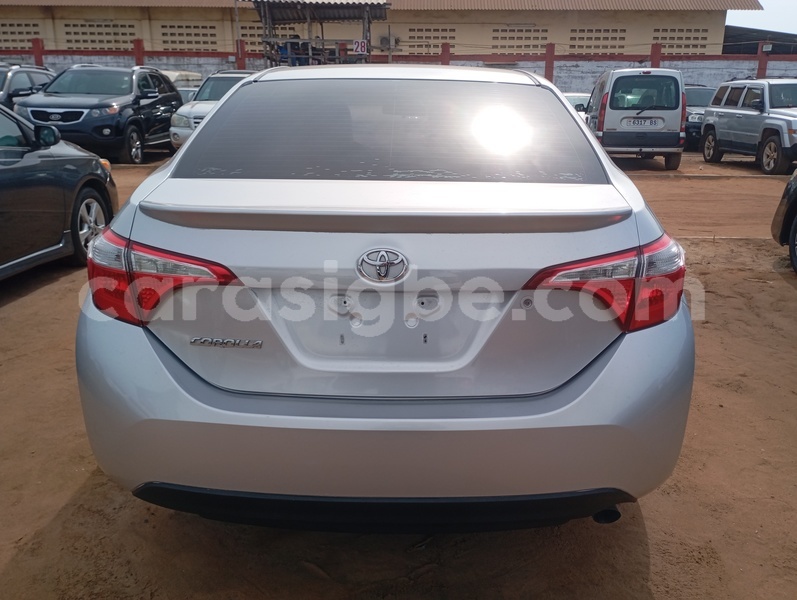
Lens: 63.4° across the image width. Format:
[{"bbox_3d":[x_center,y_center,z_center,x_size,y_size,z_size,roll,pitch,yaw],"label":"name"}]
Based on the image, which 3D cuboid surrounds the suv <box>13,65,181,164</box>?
[{"bbox_3d":[-5.526,-3.581,12.416,1.920,1.740,4.690,0,18,-3],"label":"suv"}]

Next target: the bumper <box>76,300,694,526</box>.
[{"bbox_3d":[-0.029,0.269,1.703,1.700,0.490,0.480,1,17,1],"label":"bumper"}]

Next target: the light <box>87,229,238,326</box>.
[{"bbox_3d":[-0.575,-0.043,1.617,0.455,0.220,0.310,1,17,1],"label":"light"}]

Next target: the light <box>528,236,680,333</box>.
[{"bbox_3d":[0.519,-0.029,1.592,0.455,0.220,0.310,1,17,1],"label":"light"}]

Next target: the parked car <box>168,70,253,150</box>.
[{"bbox_3d":[-3.245,-3.966,13.714,1.860,1.740,4.690,1,18,1],"label":"parked car"}]

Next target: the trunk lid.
[{"bbox_3d":[-0.028,-0.049,1.621,1.190,0.455,0.430,1,17,1],"label":"trunk lid"}]

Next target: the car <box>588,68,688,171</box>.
[{"bbox_3d":[4.830,-3.852,13.582,1.720,1.820,4.020,4,18,11],"label":"car"}]

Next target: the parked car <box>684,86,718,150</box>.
[{"bbox_3d":[7.899,-5.077,17.746,1.840,1.690,4.500,1,18,-1],"label":"parked car"}]

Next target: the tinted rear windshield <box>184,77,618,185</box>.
[{"bbox_3d":[-0.007,-0.582,2.145,1.300,0.120,0.770,1,42,0],"label":"tinted rear windshield"}]

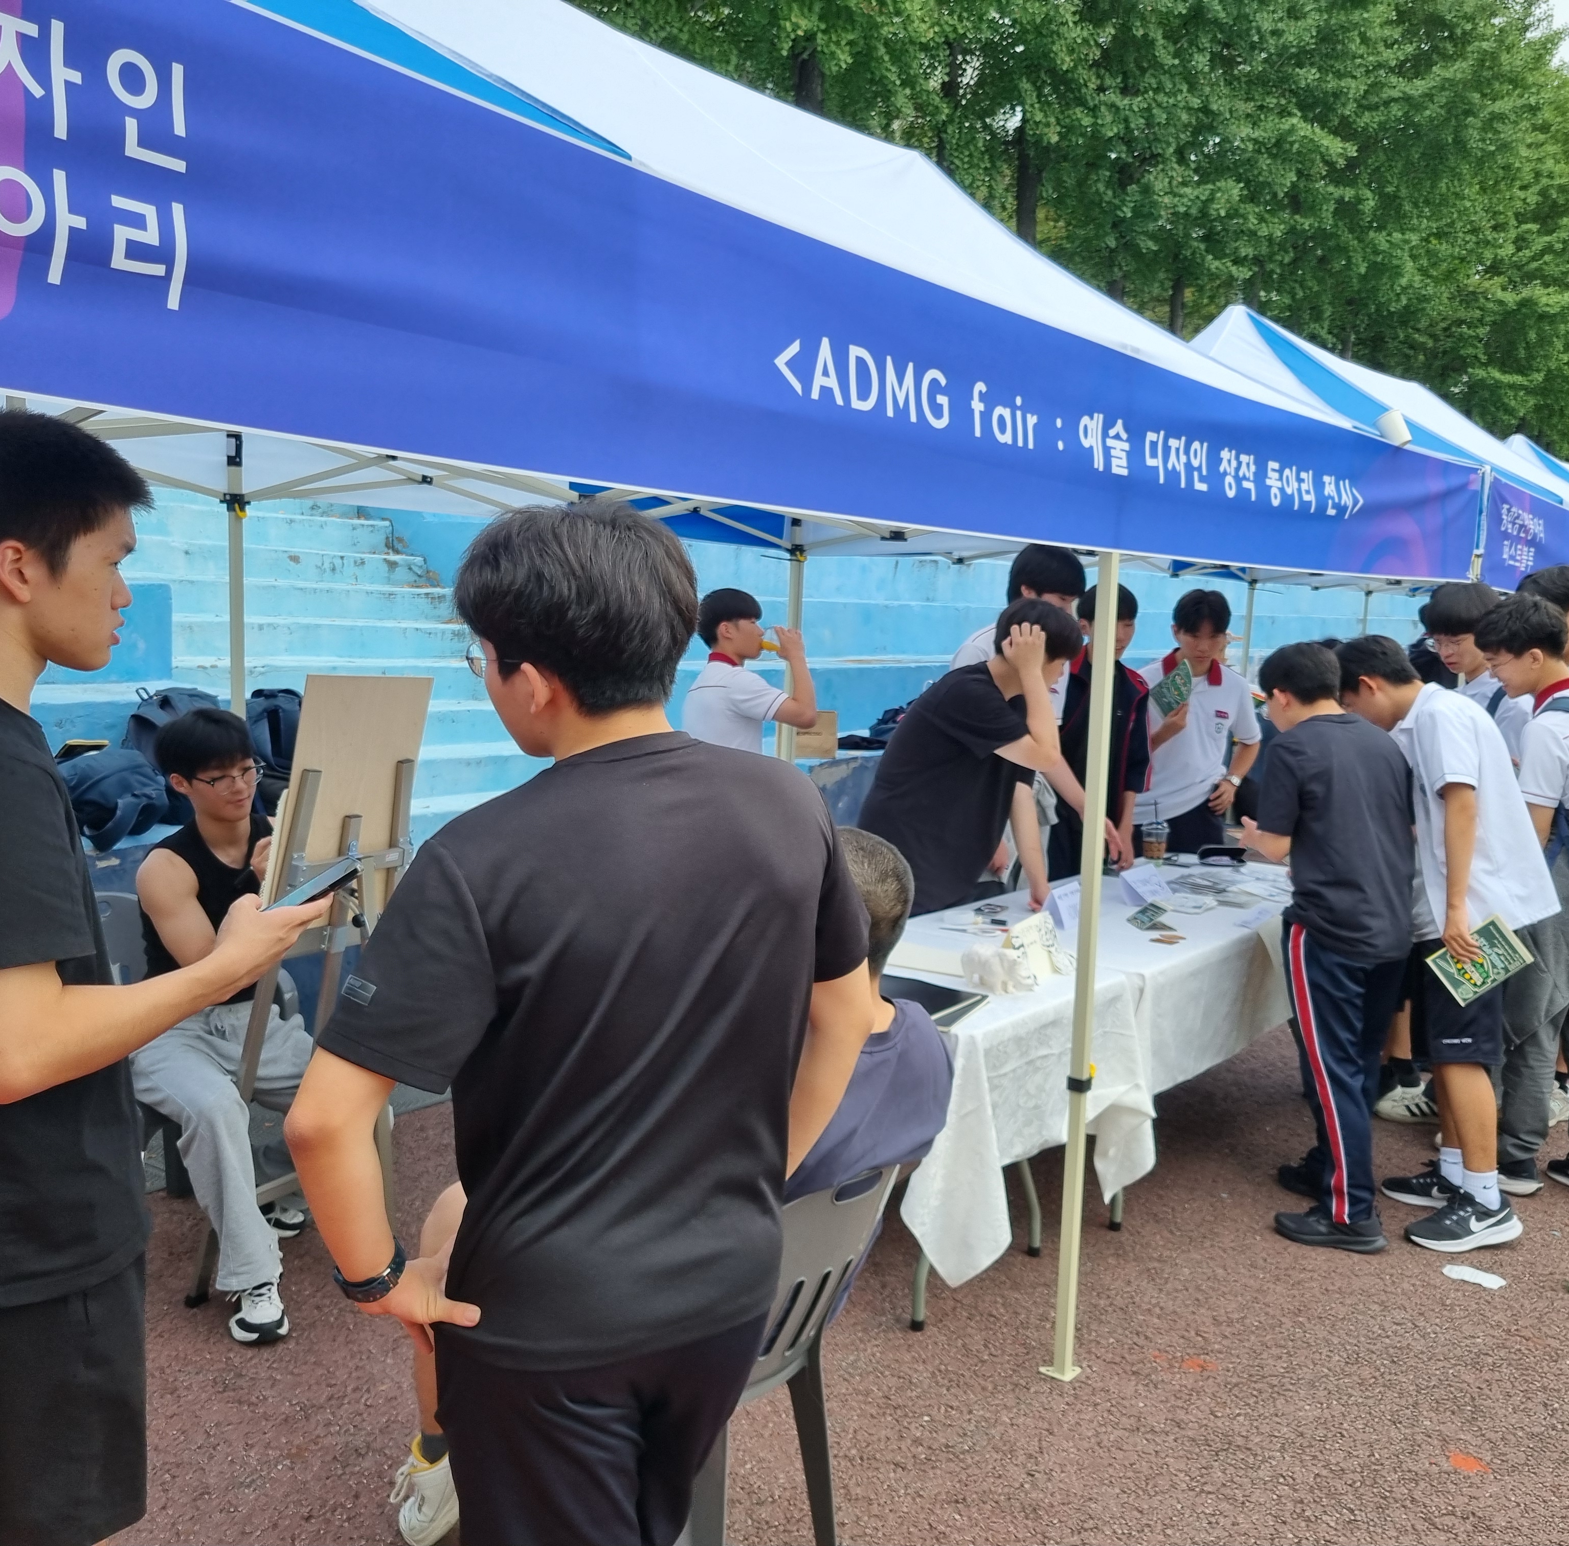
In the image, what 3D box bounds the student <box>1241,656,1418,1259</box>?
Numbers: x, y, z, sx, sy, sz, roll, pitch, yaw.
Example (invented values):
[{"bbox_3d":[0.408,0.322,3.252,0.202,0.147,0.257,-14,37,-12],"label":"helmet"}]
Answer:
[{"bbox_3d":[1.402,0.413,3.983,0.430,1.530,0.450,6,7,29],"label":"student"}]

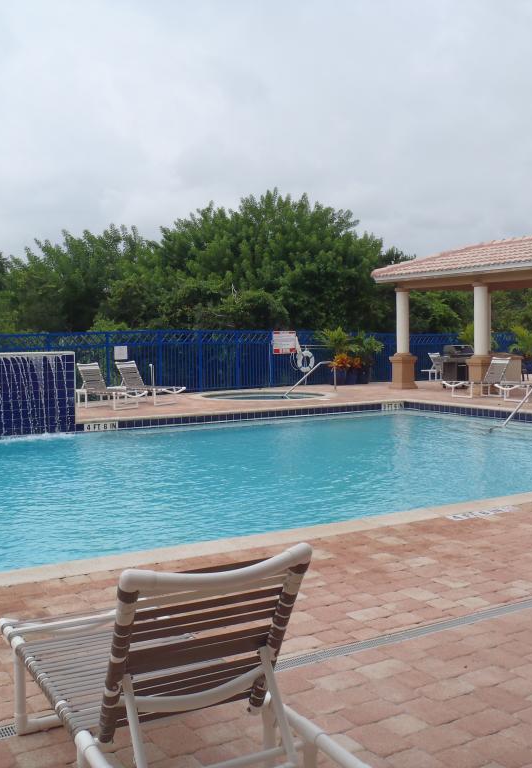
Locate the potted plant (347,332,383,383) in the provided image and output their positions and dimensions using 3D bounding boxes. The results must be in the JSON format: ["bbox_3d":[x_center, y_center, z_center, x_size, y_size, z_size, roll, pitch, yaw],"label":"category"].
[{"bbox_3d":[2.839,-0.720,23.400,1.050,1.470,1.050,-1,4,0],"label":"potted plant"}]

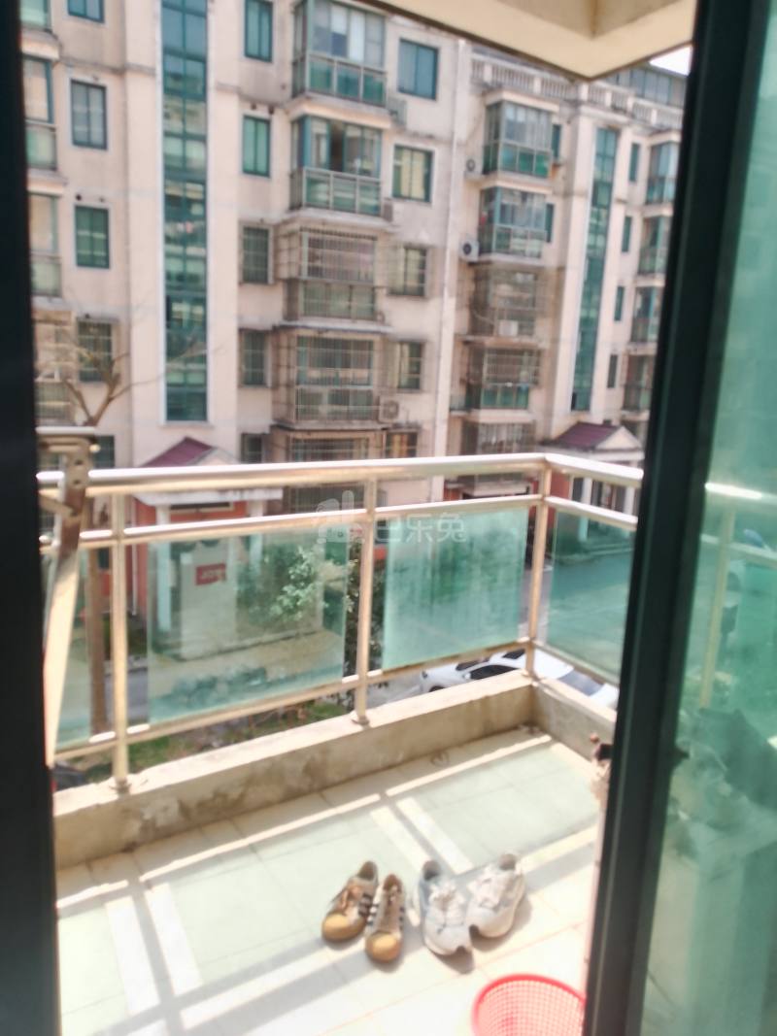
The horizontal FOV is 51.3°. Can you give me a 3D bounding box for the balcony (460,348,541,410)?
[{"bbox_3d":[4.576,-5.626,32.629,2.650,2.400,1.200,-4,13,-30],"label":"balcony"}]

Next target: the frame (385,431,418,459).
[{"bbox_3d":[0.348,-2.076,26.426,1.345,1.471,0.150,-4,13,-29],"label":"frame"}]

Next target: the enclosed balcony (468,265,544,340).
[{"bbox_3d":[4.599,-8.330,31.354,2.600,2.450,1.150,-4,13,-29],"label":"enclosed balcony"}]

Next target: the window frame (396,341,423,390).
[{"bbox_3d":[0.705,-4.912,26.084,0.847,1.571,0.150,-4,13,-30],"label":"window frame"}]

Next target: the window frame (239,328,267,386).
[{"bbox_3d":[-3.928,-4.635,23.429,0.756,1.626,0.150,-4,13,-30],"label":"window frame"}]

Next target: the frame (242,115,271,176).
[{"bbox_3d":[-3.649,-10.254,22.294,0.832,1.493,0.120,-4,13,-29],"label":"frame"}]

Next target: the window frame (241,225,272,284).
[{"bbox_3d":[-3.755,-7.466,22.889,0.795,1.545,0.150,-4,13,-30],"label":"window frame"}]

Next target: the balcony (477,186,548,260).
[{"bbox_3d":[4.777,-11.299,31.436,2.380,2.400,1.150,-4,13,-30],"label":"balcony"}]

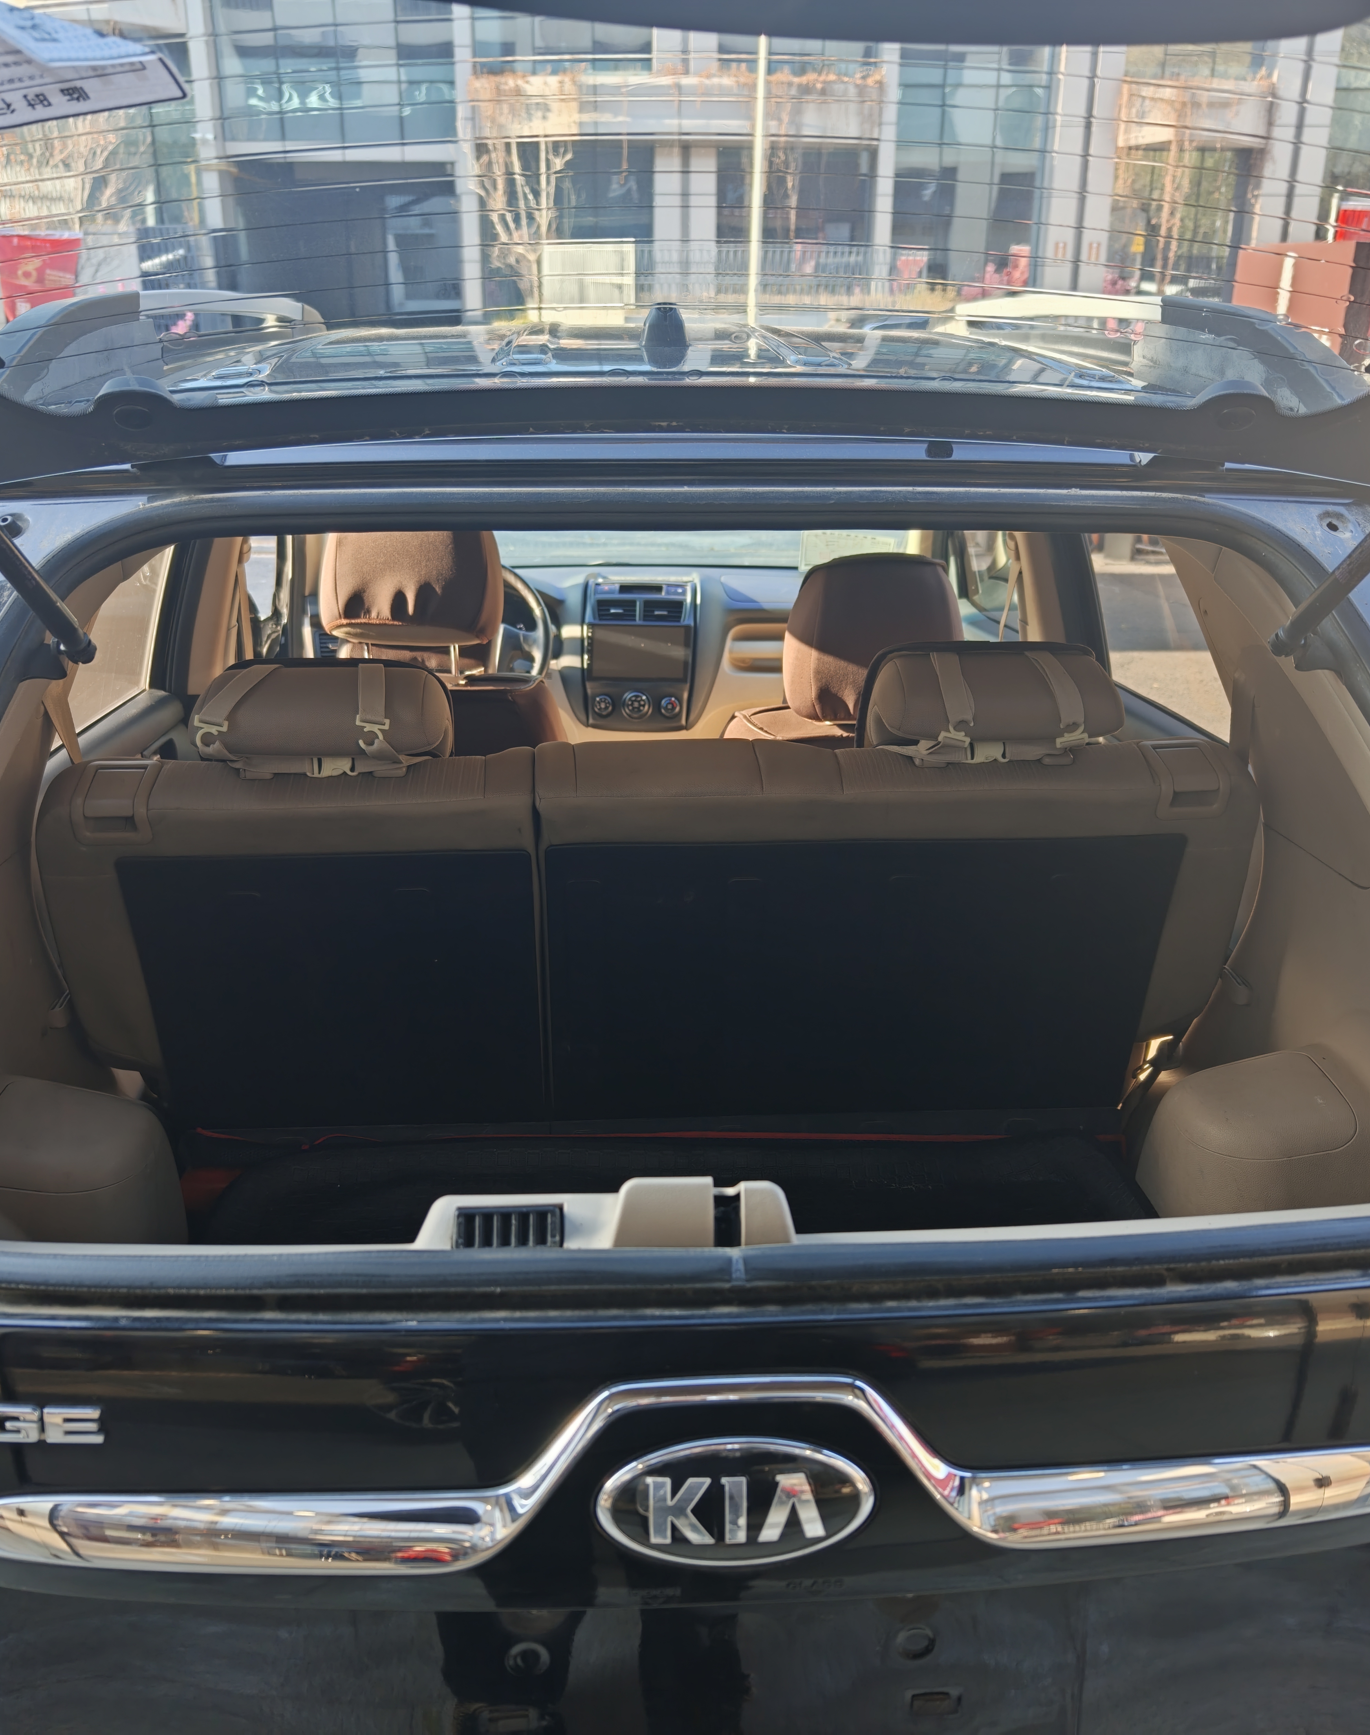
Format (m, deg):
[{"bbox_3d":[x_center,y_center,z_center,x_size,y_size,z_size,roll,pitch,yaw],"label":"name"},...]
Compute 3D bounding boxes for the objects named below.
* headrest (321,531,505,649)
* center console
[{"bbox_3d":[-0.422,-0.473,2.400,0.272,0.240,0.130,-1,29,-3],"label":"headrest"},{"bbox_3d":[-0.101,-0.468,3.360,0.240,0.320,0.130,-1,6,-3],"label":"center console"}]

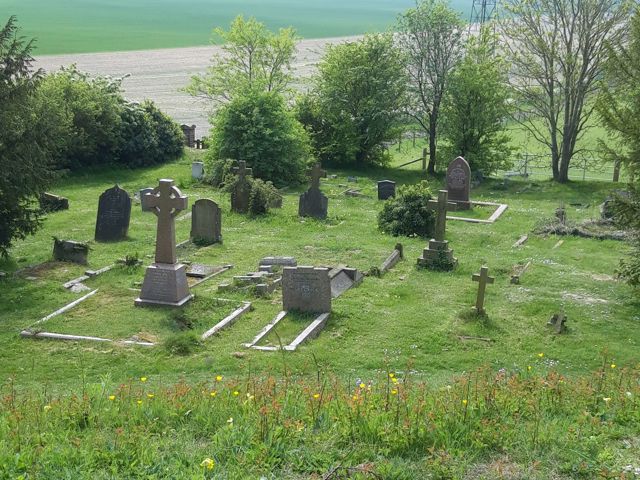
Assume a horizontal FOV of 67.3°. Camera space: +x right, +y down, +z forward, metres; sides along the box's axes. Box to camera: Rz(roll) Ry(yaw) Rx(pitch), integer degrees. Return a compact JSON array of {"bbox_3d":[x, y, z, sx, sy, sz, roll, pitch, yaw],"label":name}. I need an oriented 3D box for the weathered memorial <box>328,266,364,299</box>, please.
[{"bbox_3d":[0.413,0.730,8.450,0.450,0.360,0.720,7,15,21],"label":"weathered memorial"}]

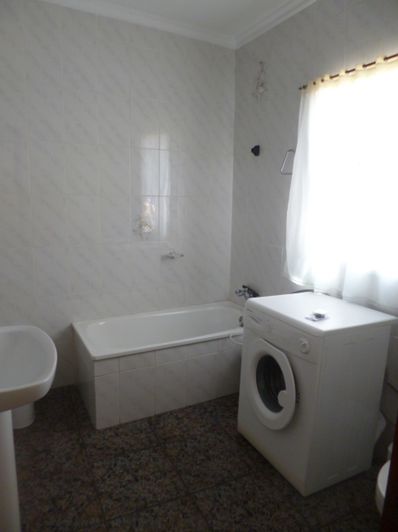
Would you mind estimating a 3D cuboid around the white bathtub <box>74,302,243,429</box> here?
[{"bbox_3d":[-0.186,0.691,2.901,1.403,0.499,0.685,-4,12,-28],"label":"white bathtub"}]

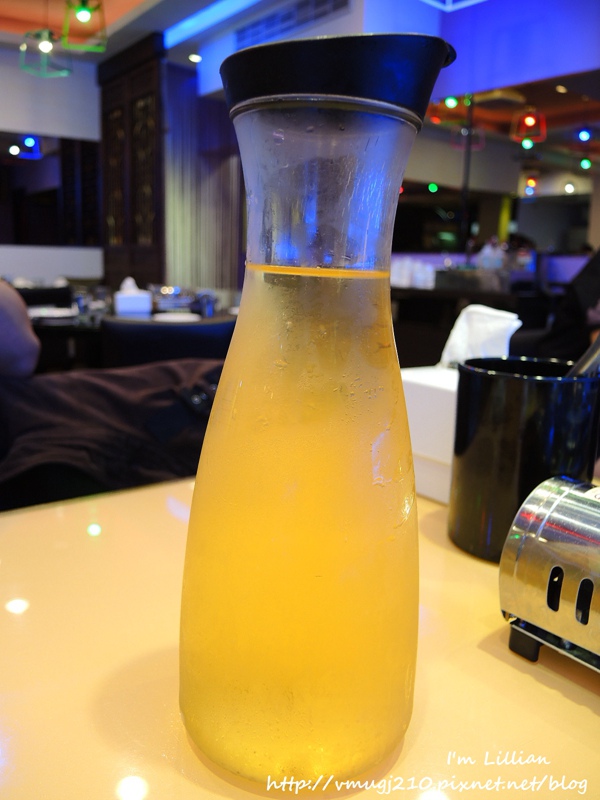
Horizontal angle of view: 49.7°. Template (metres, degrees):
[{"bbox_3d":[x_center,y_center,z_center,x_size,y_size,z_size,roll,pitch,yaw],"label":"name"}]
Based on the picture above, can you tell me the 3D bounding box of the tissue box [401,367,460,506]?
[{"bbox_3d":[0.142,0.028,0.600,0.118,0.096,0.114,14,16,41],"label":"tissue box"}]

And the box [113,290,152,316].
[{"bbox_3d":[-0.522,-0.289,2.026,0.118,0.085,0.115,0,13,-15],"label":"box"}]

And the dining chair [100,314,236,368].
[{"bbox_3d":[-0.342,0.141,1.876,0.470,0.780,0.520,-2,13,-21],"label":"dining chair"}]

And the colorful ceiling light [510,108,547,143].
[{"bbox_3d":[1.801,-2.163,5.100,0.190,0.220,0.190,0,13,-14],"label":"colorful ceiling light"}]

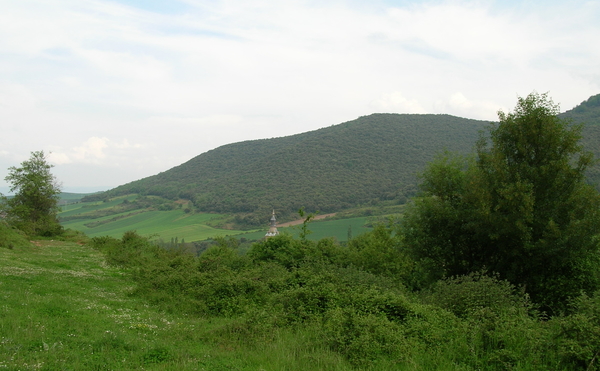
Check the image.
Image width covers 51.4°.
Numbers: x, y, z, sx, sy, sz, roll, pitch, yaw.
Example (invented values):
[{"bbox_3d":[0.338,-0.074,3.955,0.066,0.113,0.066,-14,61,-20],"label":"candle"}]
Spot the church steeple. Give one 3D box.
[{"bbox_3d":[-10.470,14.743,240.000,5.700,10.900,5.700,0,0,-6],"label":"church steeple"}]

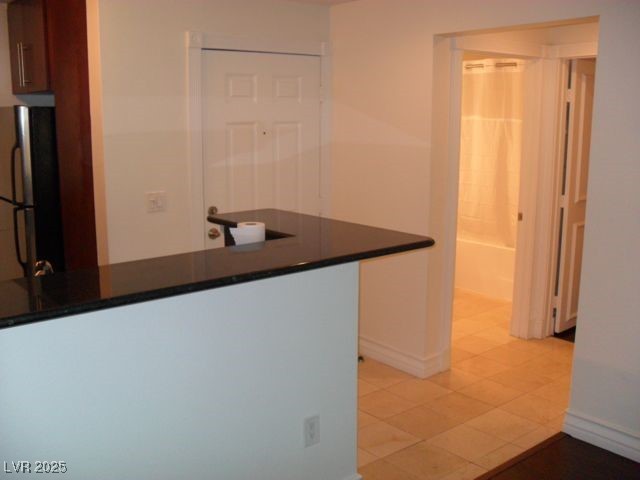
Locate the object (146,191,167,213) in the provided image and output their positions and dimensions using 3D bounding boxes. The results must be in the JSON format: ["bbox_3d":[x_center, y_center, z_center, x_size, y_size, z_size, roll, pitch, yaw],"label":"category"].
[{"bbox_3d":[-0.934,-0.218,3.721,0.116,0.117,0.015,-9,14,-40],"label":"object"}]

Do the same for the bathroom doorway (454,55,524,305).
[{"bbox_3d":[1.157,-0.205,4.402,0.860,2.030,0.150,-9,14,-40],"label":"bathroom doorway"}]

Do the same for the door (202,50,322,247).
[{"bbox_3d":[-0.356,-0.190,4.266,0.915,2.030,0.050,-9,14,-40],"label":"door"}]

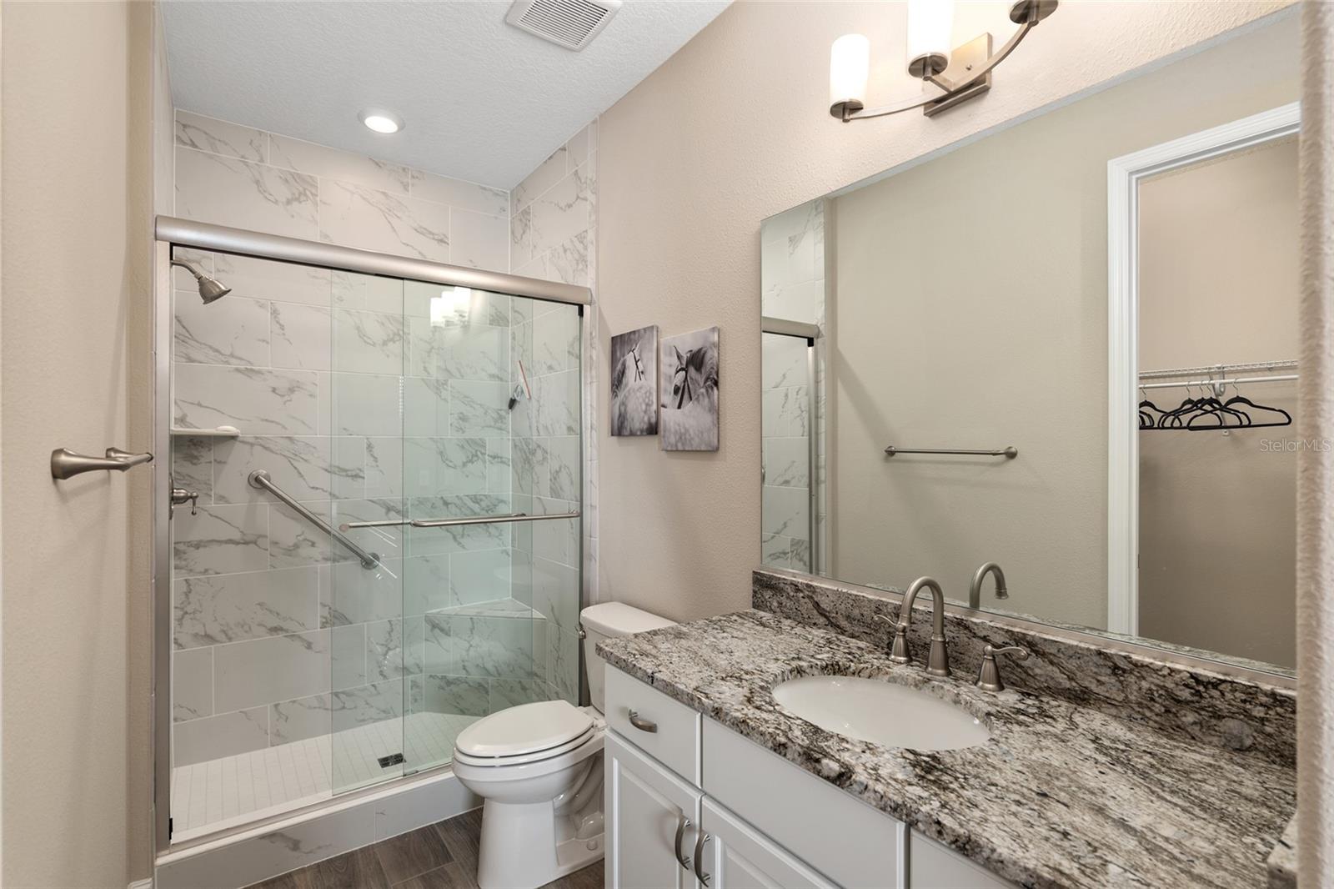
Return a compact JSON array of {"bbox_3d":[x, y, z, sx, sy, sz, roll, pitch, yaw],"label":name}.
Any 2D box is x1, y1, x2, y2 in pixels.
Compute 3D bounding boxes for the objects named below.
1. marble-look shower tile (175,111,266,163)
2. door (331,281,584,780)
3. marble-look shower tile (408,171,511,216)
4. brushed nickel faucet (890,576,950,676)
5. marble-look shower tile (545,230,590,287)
[{"bbox_3d":[-1.928,-1.327,2.581,0.324,0.150,0.010,0,0,-34],"label":"marble-look shower tile"},{"bbox_3d":[-0.761,0.300,2.316,0.954,1.837,0.060,0,0,-34],"label":"door"},{"bbox_3d":[-1.087,-1.327,3.145,0.510,0.150,0.010,0,0,-34],"label":"marble-look shower tile"},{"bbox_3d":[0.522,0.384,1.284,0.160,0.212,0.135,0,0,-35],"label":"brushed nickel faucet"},{"bbox_3d":[-0.459,-0.796,2.755,0.010,0.300,0.406,0,0,-37],"label":"marble-look shower tile"}]

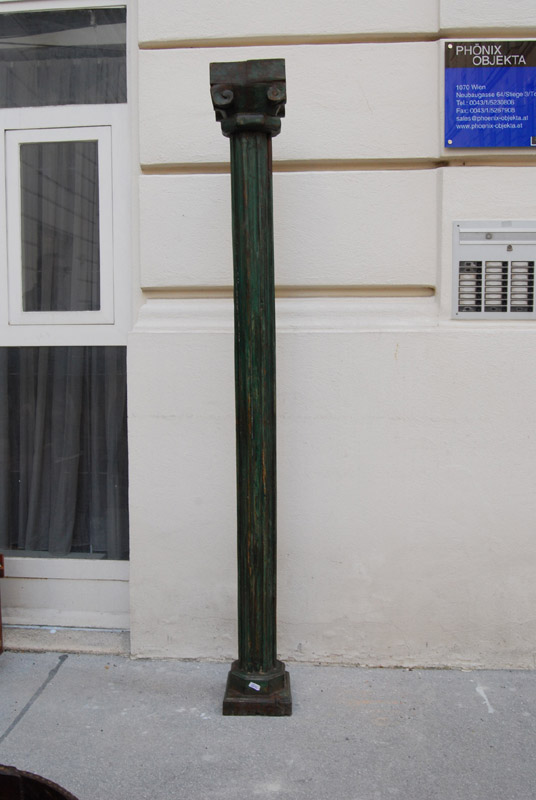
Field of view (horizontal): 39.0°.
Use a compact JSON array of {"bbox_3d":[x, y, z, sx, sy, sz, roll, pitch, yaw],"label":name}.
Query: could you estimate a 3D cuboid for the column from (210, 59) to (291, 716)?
[{"bbox_3d":[-0.045,-0.028,2.746,0.262,2.266,0.258,-1,2,3],"label":"column"}]

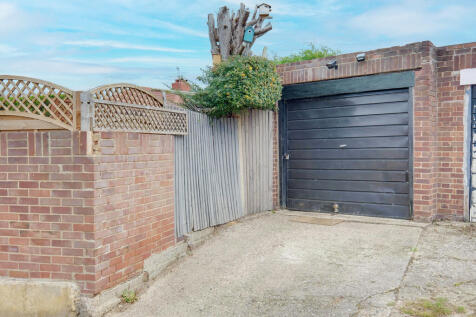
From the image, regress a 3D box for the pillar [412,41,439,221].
[{"bbox_3d":[2.805,-0.399,6.512,0.250,2.630,0.330,0,1,37],"label":"pillar"}]

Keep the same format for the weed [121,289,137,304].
[{"bbox_3d":[-1.072,1.351,4.270,0.130,0.120,0.140,0,1,21],"label":"weed"}]

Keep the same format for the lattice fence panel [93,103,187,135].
[{"bbox_3d":[-1.008,-0.418,4.859,0.050,0.290,1.760,0,1,21],"label":"lattice fence panel"}]

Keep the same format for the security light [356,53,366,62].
[{"bbox_3d":[1.953,-1.598,6.900,0.150,0.130,0.110,0,0,37],"label":"security light"}]

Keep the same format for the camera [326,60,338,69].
[{"bbox_3d":[1.553,-1.540,7.170,0.170,0.130,0.140,-2,2,-44],"label":"camera"}]

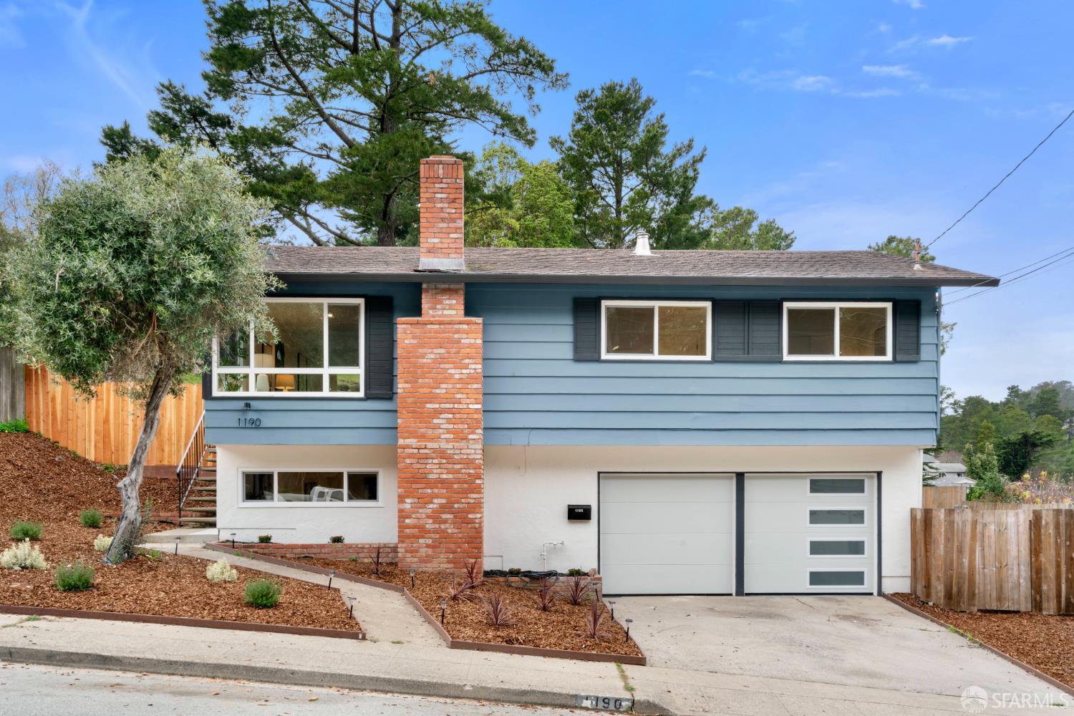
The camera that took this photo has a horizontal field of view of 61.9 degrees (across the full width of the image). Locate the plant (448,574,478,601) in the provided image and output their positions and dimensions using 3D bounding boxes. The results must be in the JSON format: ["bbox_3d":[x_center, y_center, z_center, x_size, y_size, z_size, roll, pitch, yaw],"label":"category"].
[{"bbox_3d":[-1.004,3.109,12.100,0.420,0.380,0.420,0,-1,-2],"label":"plant"}]

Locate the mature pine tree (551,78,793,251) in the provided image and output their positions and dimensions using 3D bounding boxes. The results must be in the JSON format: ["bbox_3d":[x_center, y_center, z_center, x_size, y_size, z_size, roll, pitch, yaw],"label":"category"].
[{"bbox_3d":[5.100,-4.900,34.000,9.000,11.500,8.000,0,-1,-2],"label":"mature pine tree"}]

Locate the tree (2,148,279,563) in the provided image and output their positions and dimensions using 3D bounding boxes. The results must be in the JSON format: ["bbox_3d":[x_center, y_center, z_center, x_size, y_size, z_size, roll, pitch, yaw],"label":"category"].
[{"bbox_3d":[-5.361,-0.028,12.100,3.700,5.600,3.500,0,-1,-2],"label":"tree"}]

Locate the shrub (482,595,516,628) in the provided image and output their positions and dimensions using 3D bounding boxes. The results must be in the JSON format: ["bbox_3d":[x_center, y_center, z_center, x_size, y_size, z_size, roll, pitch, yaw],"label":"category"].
[{"bbox_3d":[-0.465,3.077,10.900,0.420,0.420,0.420,0,-1,-2],"label":"shrub"}]

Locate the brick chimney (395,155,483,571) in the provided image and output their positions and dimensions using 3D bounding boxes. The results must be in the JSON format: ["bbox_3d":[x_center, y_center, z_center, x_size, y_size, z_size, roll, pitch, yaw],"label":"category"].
[{"bbox_3d":[-1.523,0.100,14.300,1.340,6.580,0.750,0,-1,-2],"label":"brick chimney"}]

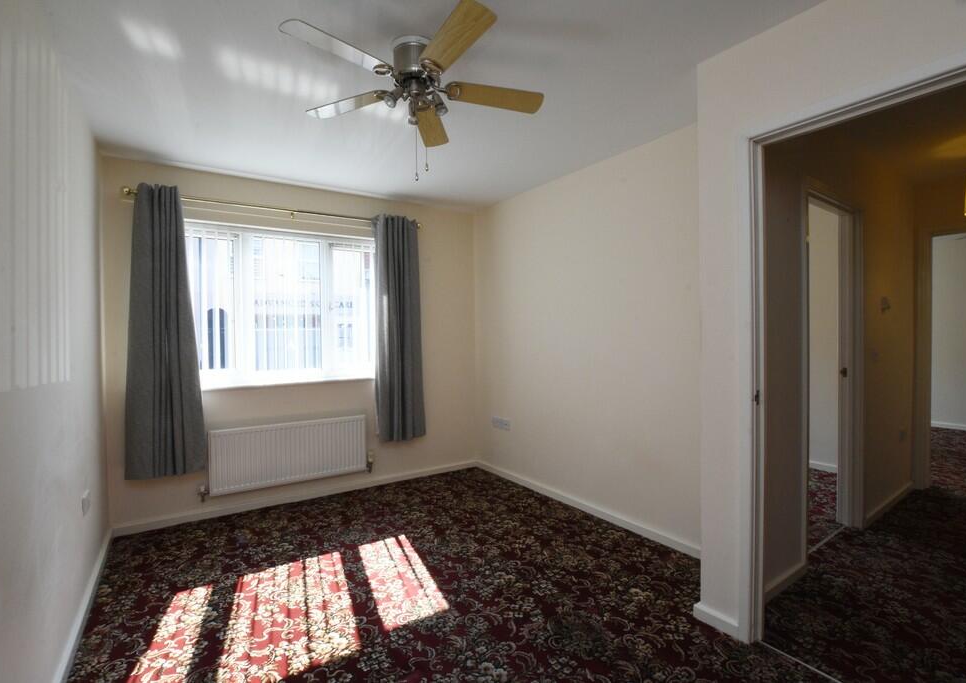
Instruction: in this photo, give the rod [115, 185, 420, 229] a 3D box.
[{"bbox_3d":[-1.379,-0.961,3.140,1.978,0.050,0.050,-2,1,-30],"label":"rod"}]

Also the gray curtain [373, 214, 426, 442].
[{"bbox_3d":[-0.687,-0.104,3.551,0.420,1.850,0.120,-2,1,-30],"label":"gray curtain"}]

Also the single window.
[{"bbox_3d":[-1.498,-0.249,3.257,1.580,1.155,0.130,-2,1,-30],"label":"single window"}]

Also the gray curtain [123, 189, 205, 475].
[{"bbox_3d":[-2.058,-0.070,2.755,0.418,1.857,0.120,-2,1,-30],"label":"gray curtain"}]

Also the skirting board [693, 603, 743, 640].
[{"bbox_3d":[0.991,1.177,1.804,0.021,0.067,0.195,-2,1,-36],"label":"skirting board"}]

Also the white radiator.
[{"bbox_3d":[-1.408,0.818,3.171,1.050,0.442,0.080,-2,1,-30],"label":"white radiator"}]

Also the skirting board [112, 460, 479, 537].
[{"bbox_3d":[-1.204,1.176,3.355,2.650,0.073,0.018,-2,1,-30],"label":"skirting board"}]

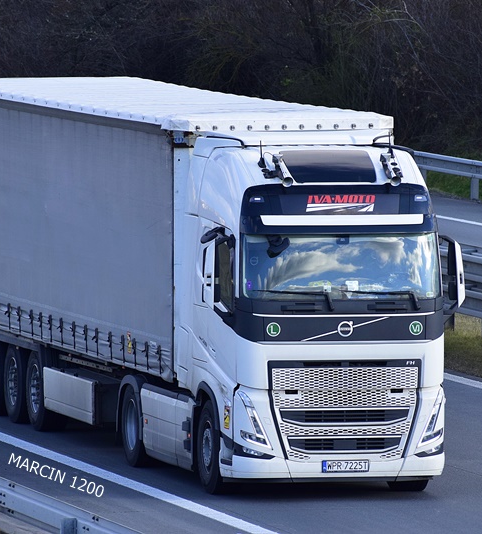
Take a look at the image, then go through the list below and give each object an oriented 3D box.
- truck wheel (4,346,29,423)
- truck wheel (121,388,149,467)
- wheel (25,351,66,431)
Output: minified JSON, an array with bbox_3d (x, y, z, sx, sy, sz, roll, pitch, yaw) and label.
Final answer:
[{"bbox_3d":[-2.668,1.412,90.729,0.365,1.040,1.040,-1,3,-14],"label":"truck wheel"},{"bbox_3d":[-1.121,1.796,84.426,0.340,1.000,1.000,-1,3,-14],"label":"truck wheel"},{"bbox_3d":[-2.354,1.486,89.461,0.365,1.040,1.040,-1,3,-14],"label":"wheel"}]

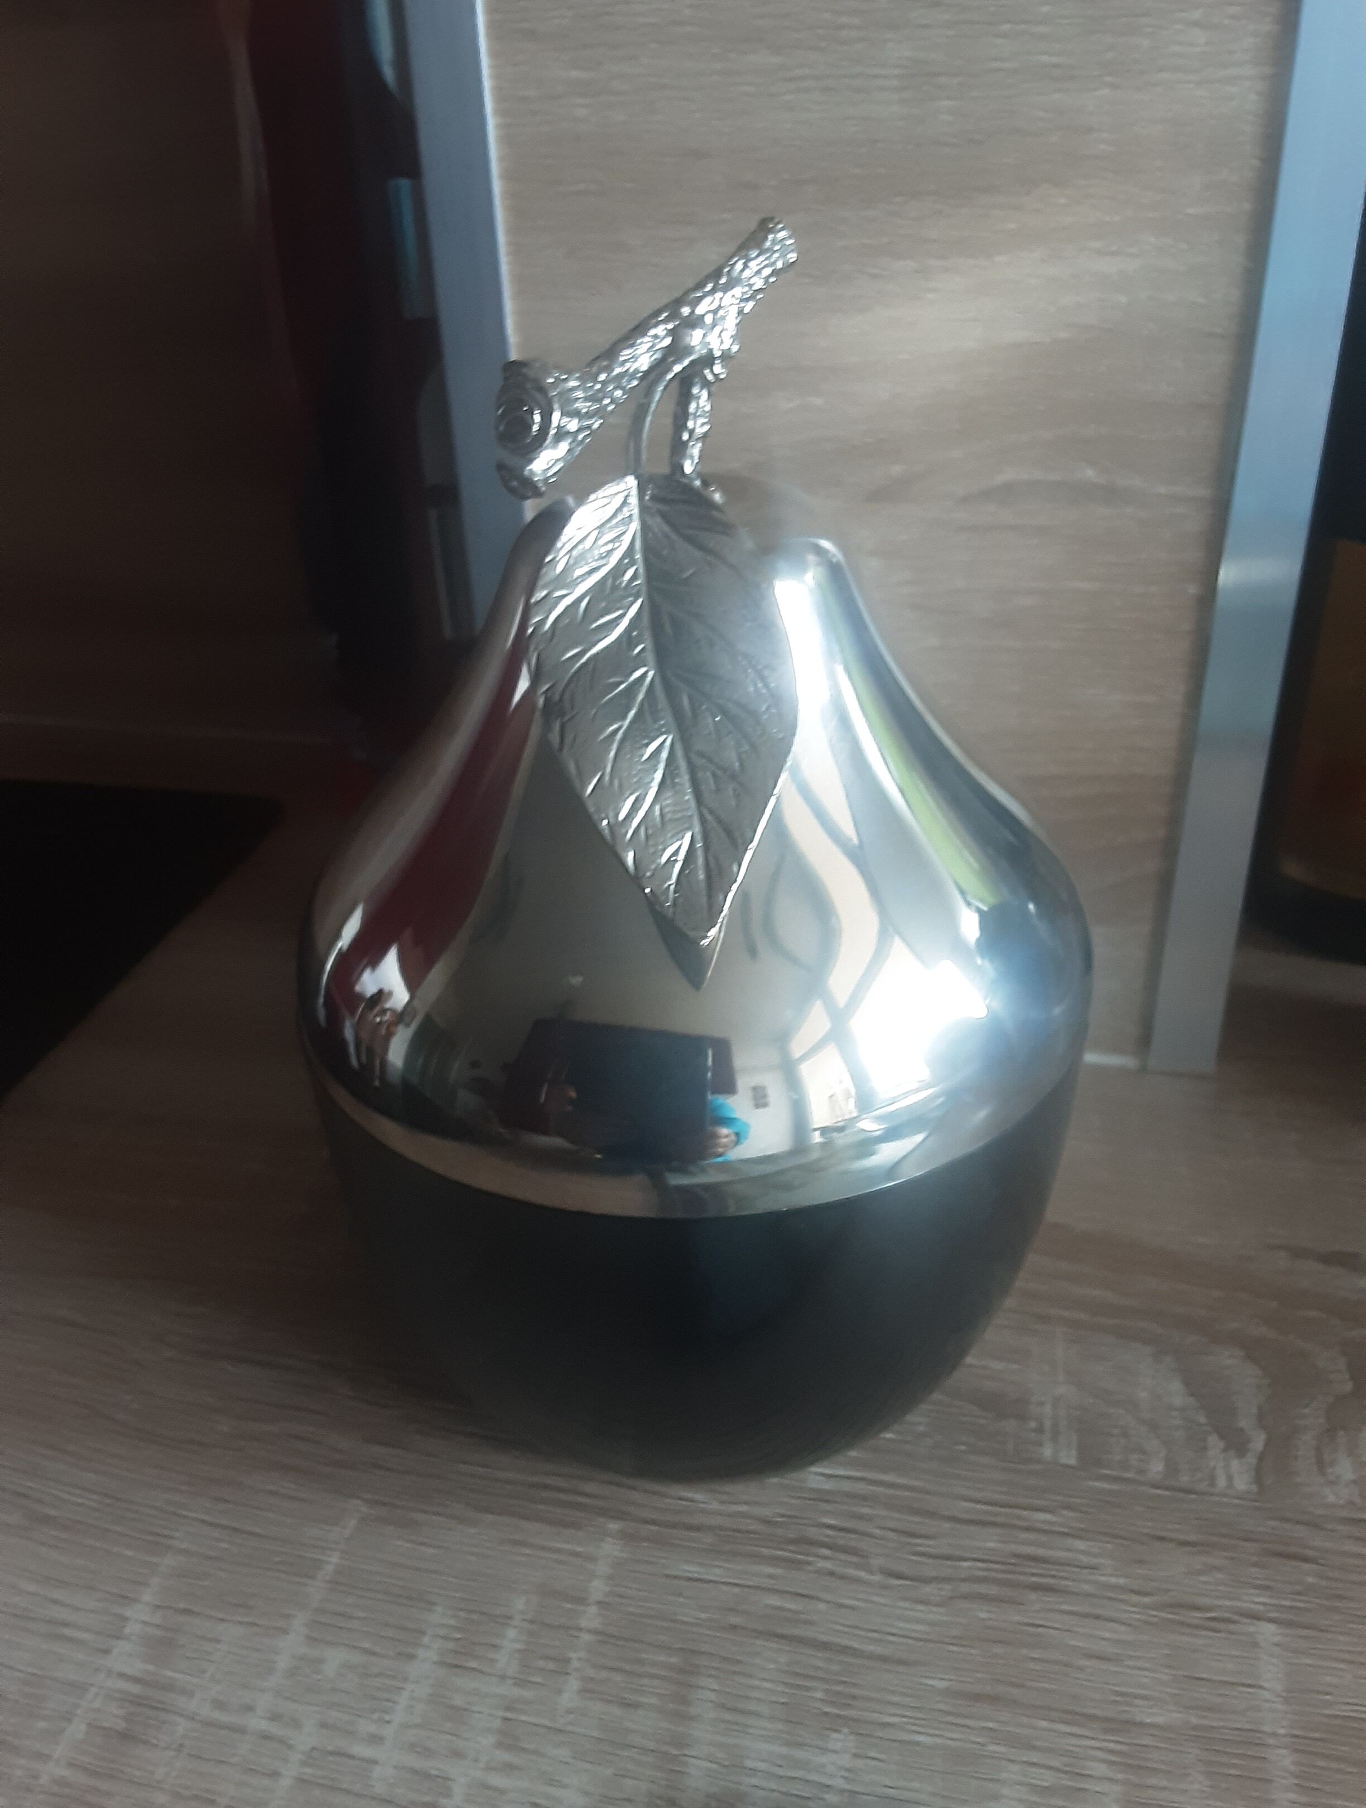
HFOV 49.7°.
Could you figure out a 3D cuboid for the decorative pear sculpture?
[{"bbox_3d":[0.001,-0.009,0.284,0.154,0.223,0.154,0,30,5],"label":"decorative pear sculpture"}]

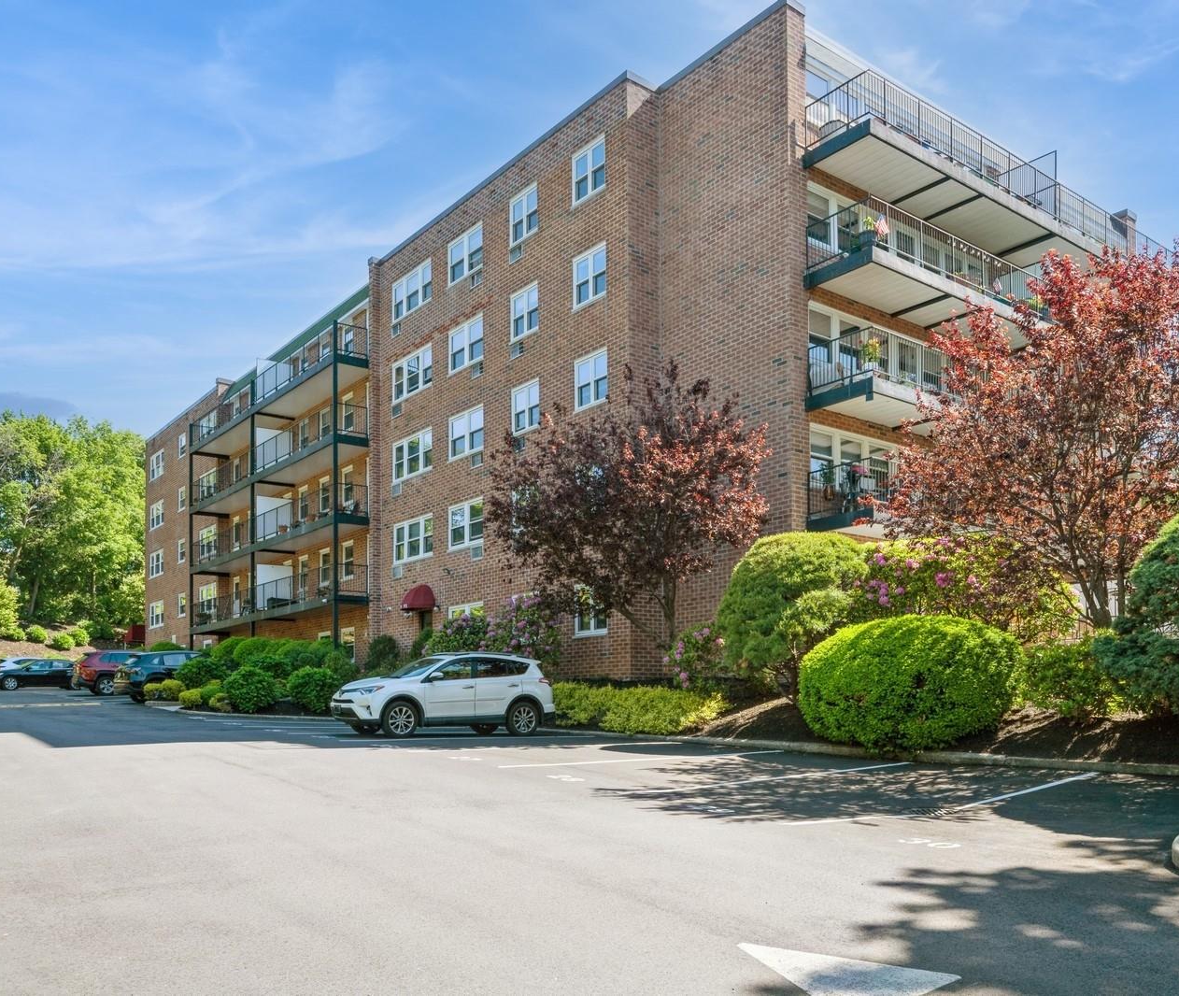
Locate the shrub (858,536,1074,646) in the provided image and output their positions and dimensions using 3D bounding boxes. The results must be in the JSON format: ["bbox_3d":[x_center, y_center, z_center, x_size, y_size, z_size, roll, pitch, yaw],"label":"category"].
[{"bbox_3d":[7.161,2.026,19.000,4.200,2.600,2.700,-2,-7,21],"label":"shrub"}]

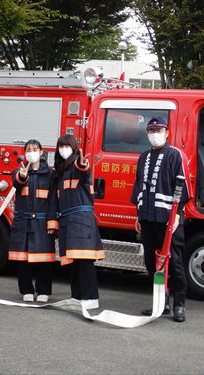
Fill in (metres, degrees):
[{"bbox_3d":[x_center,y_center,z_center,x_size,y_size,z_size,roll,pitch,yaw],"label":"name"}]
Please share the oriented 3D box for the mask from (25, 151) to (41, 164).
[{"bbox_3d":[-0.652,-0.277,8.270,0.145,0.125,0.080,1,1,6],"label":"mask"}]

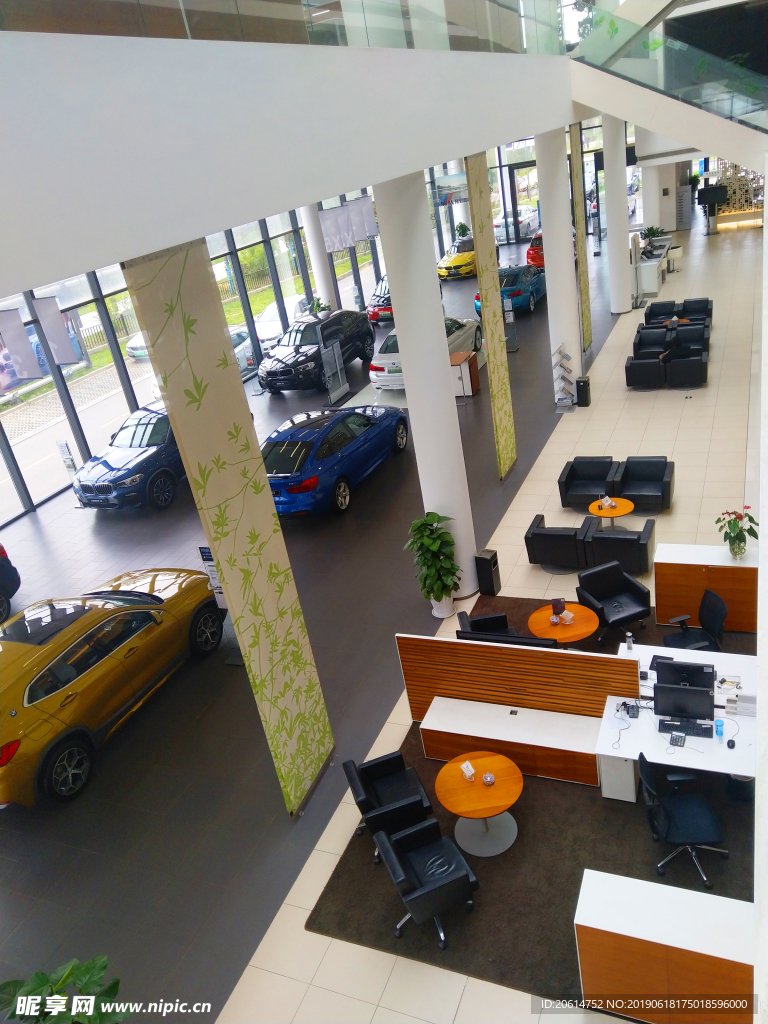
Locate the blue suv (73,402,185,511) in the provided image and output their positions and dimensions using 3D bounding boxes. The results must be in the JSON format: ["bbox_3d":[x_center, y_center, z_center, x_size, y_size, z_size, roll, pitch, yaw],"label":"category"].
[{"bbox_3d":[-5.300,-1.543,17.681,1.910,1.650,4.730,2,28,26],"label":"blue suv"}]

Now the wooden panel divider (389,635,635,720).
[{"bbox_3d":[1.413,1.947,7.950,2.572,1.205,0.049,2,27,25],"label":"wooden panel divider"}]

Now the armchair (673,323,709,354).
[{"bbox_3d":[7.609,-4.181,18.284,0.870,0.750,0.790,2,28,26],"label":"armchair"}]

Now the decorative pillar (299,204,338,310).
[{"bbox_3d":[-2.275,-9.101,27.004,0.660,5.700,0.660,2,26,26],"label":"decorative pillar"}]

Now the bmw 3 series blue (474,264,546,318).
[{"bbox_3d":[4.819,-8.278,27.115,1.825,1.390,4.640,2,28,26],"label":"bmw 3 series blue"}]

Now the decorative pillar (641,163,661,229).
[{"bbox_3d":[12.049,-14.004,33.250,0.800,3.000,0.800,2,28,25],"label":"decorative pillar"}]

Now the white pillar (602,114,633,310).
[{"bbox_3d":[7.125,-8.954,22.544,0.694,5.614,0.673,2,27,25],"label":"white pillar"}]

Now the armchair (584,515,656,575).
[{"bbox_3d":[3.436,0.449,10.727,0.834,0.730,0.730,2,28,26],"label":"armchair"}]

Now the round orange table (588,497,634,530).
[{"bbox_3d":[3.592,0.144,11.616,0.675,0.480,0.675,2,28,26],"label":"round orange table"}]

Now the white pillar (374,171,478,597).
[{"bbox_3d":[0.662,-1.423,10.076,0.645,5.720,0.645,2,26,26],"label":"white pillar"}]

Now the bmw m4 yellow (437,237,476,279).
[{"bbox_3d":[4.194,-11.963,34.411,1.917,1.419,4.624,2,28,26],"label":"bmw m4 yellow"}]

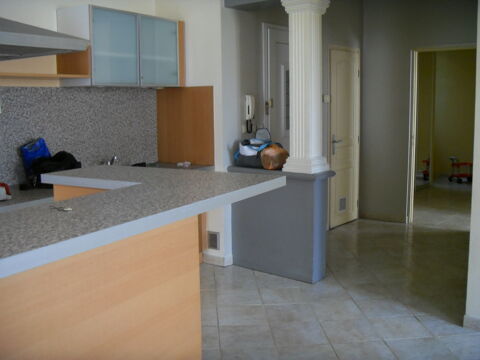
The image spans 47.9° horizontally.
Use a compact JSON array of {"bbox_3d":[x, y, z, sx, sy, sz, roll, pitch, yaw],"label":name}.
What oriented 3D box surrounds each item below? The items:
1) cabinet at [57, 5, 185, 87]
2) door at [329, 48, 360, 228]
[{"bbox_3d":[-0.926,-1.040,4.395,0.335,0.573,1.077,4,10,33],"label":"cabinet"},{"bbox_3d":[1.218,-0.474,6.318,0.050,2.030,0.741,6,11,38],"label":"door"}]

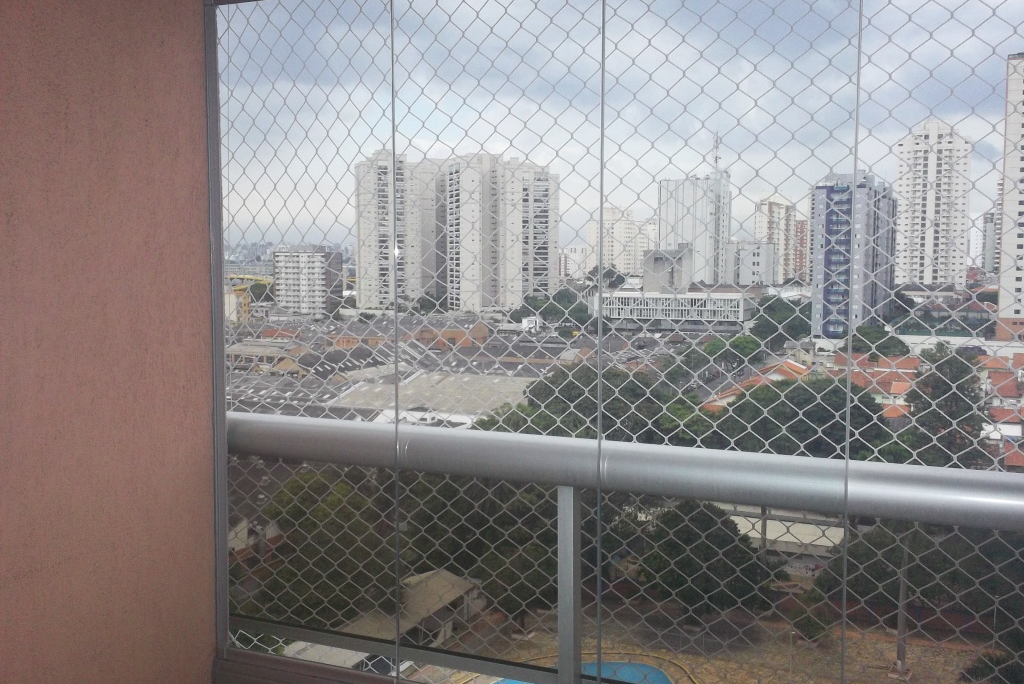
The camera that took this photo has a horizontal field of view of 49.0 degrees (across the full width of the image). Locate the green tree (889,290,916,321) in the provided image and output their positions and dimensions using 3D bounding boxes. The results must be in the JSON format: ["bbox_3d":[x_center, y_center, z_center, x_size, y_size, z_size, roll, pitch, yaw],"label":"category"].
[{"bbox_3d":[133.560,-12.590,385.000,9.400,10.600,9.000,2,5,19],"label":"green tree"}]

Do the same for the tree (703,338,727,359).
[{"bbox_3d":[47.200,1.840,262.000,5.500,5.200,5.500,1,5,10],"label":"tree"}]

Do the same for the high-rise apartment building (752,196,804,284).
[{"bbox_3d":[147.570,-56.090,628.000,18.000,52.000,36.000,2,5,24],"label":"high-rise apartment building"}]

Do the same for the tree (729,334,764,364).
[{"bbox_3d":[53.810,1.880,258.000,8.000,7.300,8.000,1,5,12],"label":"tree"}]

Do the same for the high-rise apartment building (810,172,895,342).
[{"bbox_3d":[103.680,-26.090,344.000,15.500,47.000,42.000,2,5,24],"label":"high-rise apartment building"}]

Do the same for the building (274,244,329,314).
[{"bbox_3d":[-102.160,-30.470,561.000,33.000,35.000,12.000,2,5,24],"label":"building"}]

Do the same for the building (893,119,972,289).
[{"bbox_3d":[183.100,-58.220,490.000,29.500,72.000,21.000,2,5,24],"label":"building"}]

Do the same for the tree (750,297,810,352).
[{"bbox_3d":[73.640,-5.000,308.000,15.800,14.800,14.000,1,5,13],"label":"tree"}]

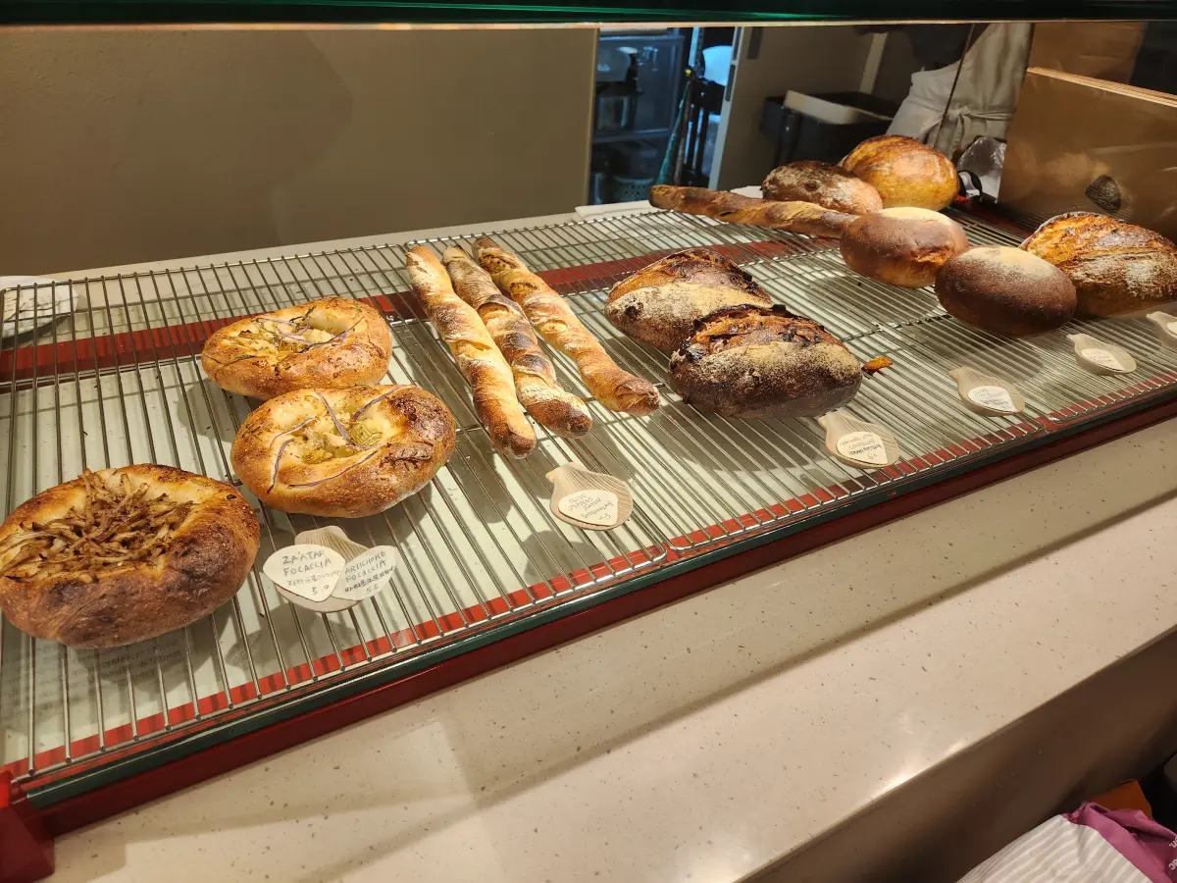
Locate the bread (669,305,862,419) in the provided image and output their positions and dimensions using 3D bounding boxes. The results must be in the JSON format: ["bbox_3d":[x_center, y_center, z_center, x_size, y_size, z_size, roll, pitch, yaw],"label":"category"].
[{"bbox_3d":[0.160,-0.073,0.714,0.175,0.076,0.130,-3,36,-13],"label":"bread"}]

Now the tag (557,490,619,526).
[{"bbox_3d":[0.005,0.048,0.547,0.042,0.003,0.042,-21,42,-32],"label":"tag"}]

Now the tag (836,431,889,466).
[{"bbox_3d":[0.224,0.006,0.634,0.044,0.003,0.045,-9,37,-20],"label":"tag"}]

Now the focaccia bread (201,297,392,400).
[{"bbox_3d":[-0.250,-0.083,0.688,0.157,0.045,0.147,3,35,-2],"label":"focaccia bread"}]

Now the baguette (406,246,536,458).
[{"bbox_3d":[-0.124,-0.106,0.755,0.042,0.034,0.412,-9,38,-20],"label":"baguette"}]

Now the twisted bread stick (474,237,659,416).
[{"bbox_3d":[-0.040,-0.132,0.805,0.042,0.033,0.405,-13,39,-24],"label":"twisted bread stick"}]

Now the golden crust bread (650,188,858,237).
[{"bbox_3d":[0.288,-0.325,1.126,0.410,0.034,0.042,11,35,7],"label":"golden crust bread"}]

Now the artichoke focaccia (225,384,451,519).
[{"bbox_3d":[-0.181,-0.001,0.585,0.157,0.047,0.154,4,35,-3],"label":"artichoke focaccia"}]

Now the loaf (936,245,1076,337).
[{"bbox_3d":[0.464,-0.167,0.870,0.142,0.076,0.135,-15,39,-26],"label":"loaf"}]

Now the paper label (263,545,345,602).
[{"bbox_3d":[-0.173,0.081,0.477,0.048,0.003,0.052,-7,37,-16],"label":"paper label"}]

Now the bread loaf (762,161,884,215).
[{"bbox_3d":[0.345,-0.368,1.161,0.175,0.073,0.138,23,38,22],"label":"bread loaf"}]

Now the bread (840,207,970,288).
[{"bbox_3d":[0.402,-0.249,0.994,0.152,0.082,0.155,-4,36,-14],"label":"bread"}]

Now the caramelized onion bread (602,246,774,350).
[{"bbox_3d":[0.103,-0.141,0.790,0.178,0.074,0.135,-18,41,-29],"label":"caramelized onion bread"}]

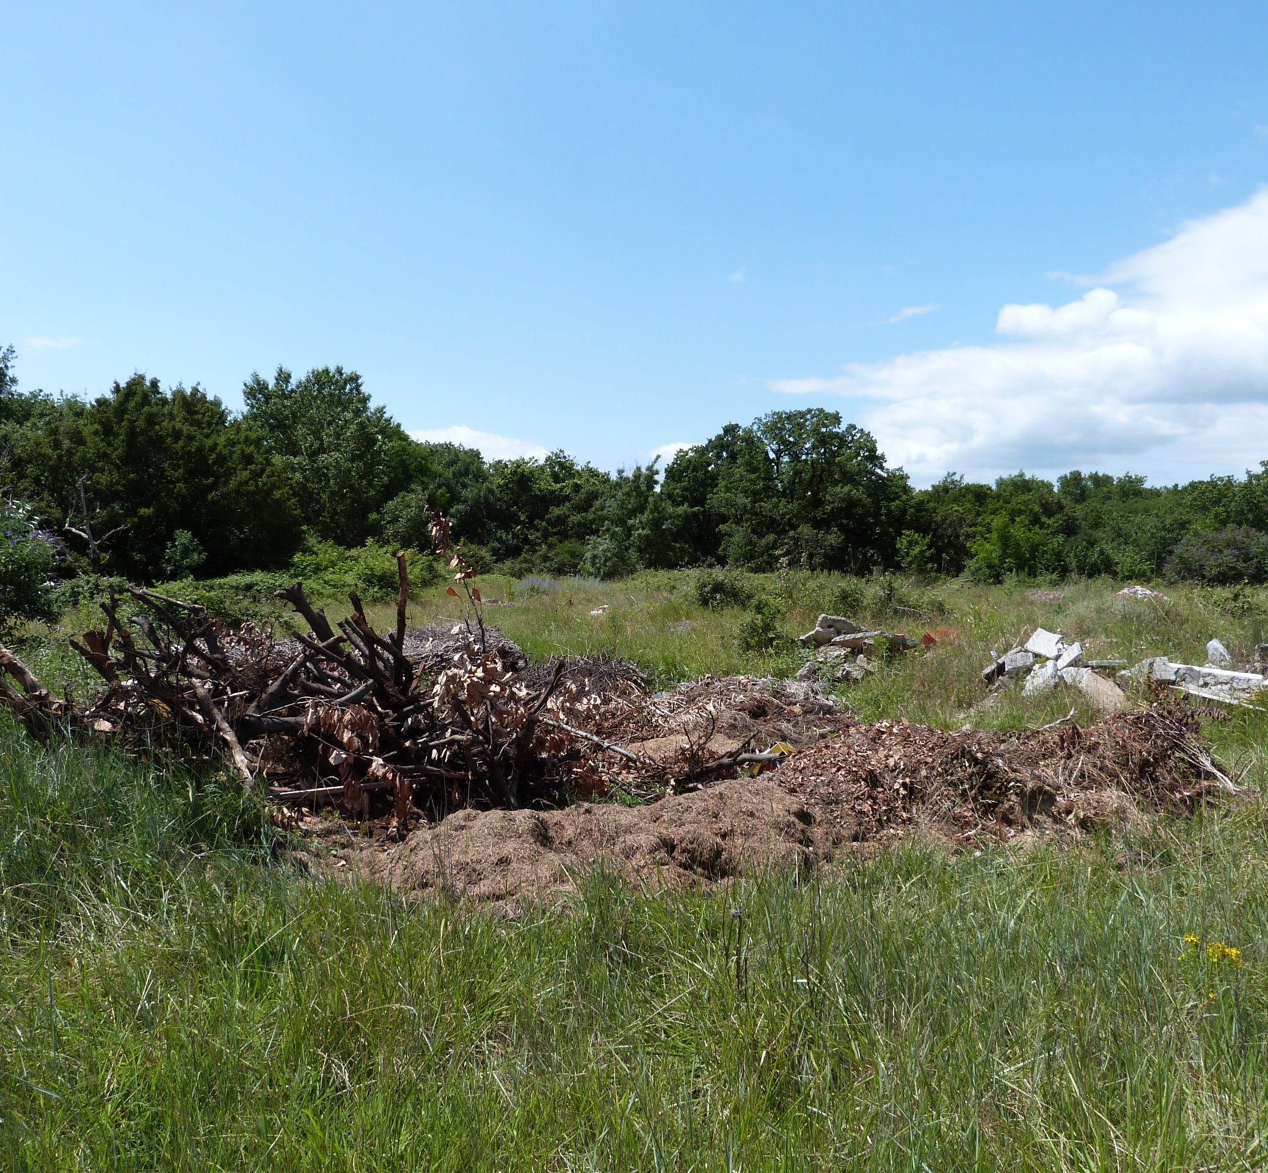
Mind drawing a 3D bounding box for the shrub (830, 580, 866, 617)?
[{"bbox_3d":[3.610,0.220,19.000,0.640,0.660,0.600,0,1,0],"label":"shrub"}]

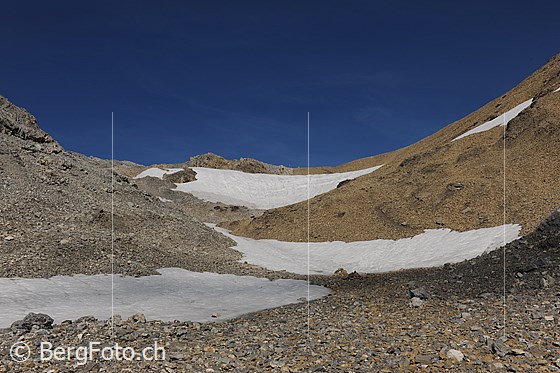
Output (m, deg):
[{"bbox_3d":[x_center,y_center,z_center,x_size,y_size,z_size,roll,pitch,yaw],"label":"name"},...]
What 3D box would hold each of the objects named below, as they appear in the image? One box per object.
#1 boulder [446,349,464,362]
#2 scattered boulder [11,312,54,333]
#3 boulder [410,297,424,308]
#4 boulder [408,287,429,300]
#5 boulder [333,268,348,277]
[{"bbox_3d":[2.279,2.188,8.054,0.225,0.150,0.180,0,-3,0],"label":"boulder"},{"bbox_3d":[-4.443,2.441,11.165,0.770,0.330,0.550,0,-3,0],"label":"scattered boulder"},{"bbox_3d":[3.223,2.719,14.578,0.320,0.250,0.260,0,-3,0],"label":"boulder"},{"bbox_3d":[3.602,2.773,16.120,0.510,0.320,0.400,0,-3,0],"label":"boulder"},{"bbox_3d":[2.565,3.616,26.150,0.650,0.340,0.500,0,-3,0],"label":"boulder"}]

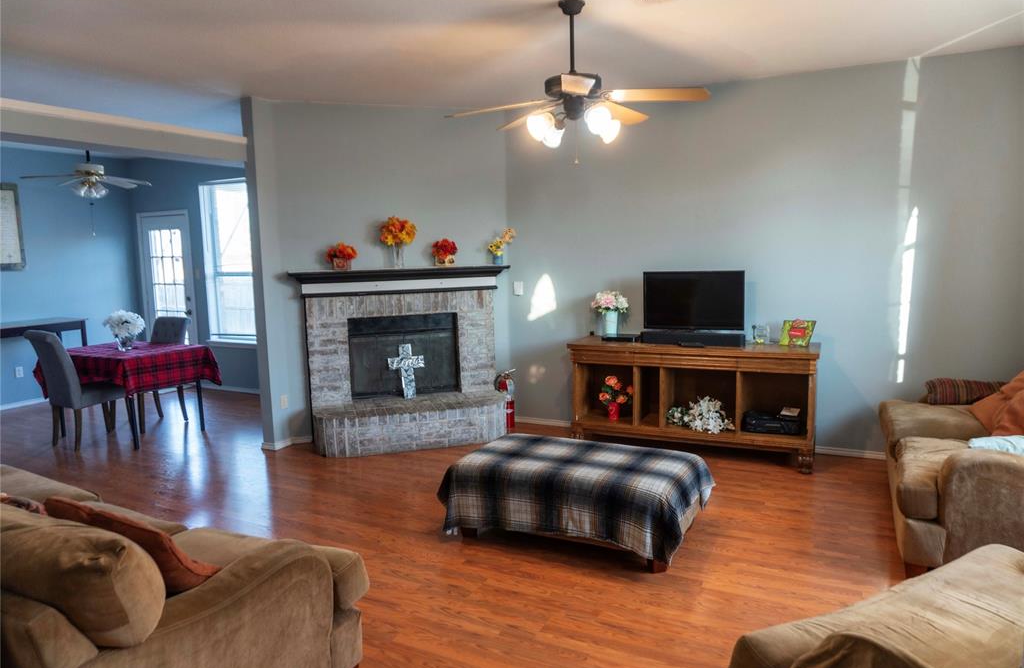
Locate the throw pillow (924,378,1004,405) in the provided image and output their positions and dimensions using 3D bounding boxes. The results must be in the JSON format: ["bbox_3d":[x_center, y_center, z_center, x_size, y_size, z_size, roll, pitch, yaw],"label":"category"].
[{"bbox_3d":[2.663,0.321,3.974,0.460,0.160,0.380,2,8,29],"label":"throw pillow"}]

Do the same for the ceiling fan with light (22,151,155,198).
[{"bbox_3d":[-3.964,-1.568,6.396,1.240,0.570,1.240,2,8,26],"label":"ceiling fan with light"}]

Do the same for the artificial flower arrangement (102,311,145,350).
[{"bbox_3d":[-3.351,-0.032,5.897,0.315,0.341,0.320,-6,8,-30],"label":"artificial flower arrangement"}]

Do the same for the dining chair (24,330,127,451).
[{"bbox_3d":[-3.606,0.432,5.771,0.442,1.000,0.628,2,8,26],"label":"dining chair"}]

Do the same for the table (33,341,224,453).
[{"bbox_3d":[-3.398,0.511,6.107,1.180,0.760,0.880,2,8,29],"label":"table"}]

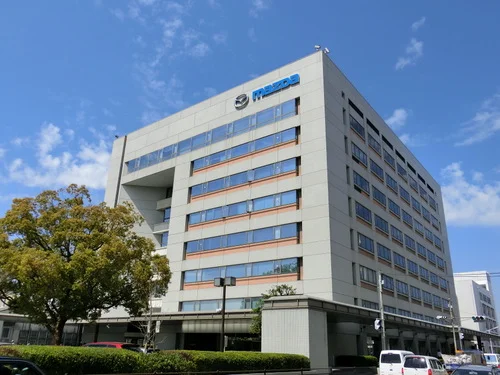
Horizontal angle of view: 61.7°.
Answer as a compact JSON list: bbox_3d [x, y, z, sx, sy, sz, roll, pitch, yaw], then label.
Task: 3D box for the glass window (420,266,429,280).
[{"bbox_3d":[28.789,14.200,68.916,0.150,1.690,4.980,-14,-26,35],"label":"glass window"}]

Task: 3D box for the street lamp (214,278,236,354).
[{"bbox_3d":[-1.372,7.142,21.382,1.120,5.000,0.400,-14,-26,35],"label":"street lamp"}]

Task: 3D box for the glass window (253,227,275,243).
[{"bbox_3d":[1.525,5.270,46.224,2.738,1.383,0.200,-14,-26,35],"label":"glass window"}]

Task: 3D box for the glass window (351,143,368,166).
[{"bbox_3d":[13.886,-4.108,52.864,0.200,1.756,4.750,-14,-26,35],"label":"glass window"}]

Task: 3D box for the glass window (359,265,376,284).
[{"bbox_3d":[13.438,9.983,47.266,0.200,1.648,4.704,-14,-26,35],"label":"glass window"}]

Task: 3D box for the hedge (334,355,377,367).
[{"bbox_3d":[9.178,14.798,35.763,1.050,0.860,6.653,-14,-26,35],"label":"hedge"}]

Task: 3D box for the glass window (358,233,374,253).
[{"bbox_3d":[14.199,6.882,51.038,0.150,1.710,4.840,-14,-26,35],"label":"glass window"}]

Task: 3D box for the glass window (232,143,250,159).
[{"bbox_3d":[-1.239,-4.488,52.546,2.774,1.409,0.200,-14,-26,35],"label":"glass window"}]

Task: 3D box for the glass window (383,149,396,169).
[{"bbox_3d":[20.057,-3.969,59.989,0.170,1.620,4.420,-14,-26,35],"label":"glass window"}]

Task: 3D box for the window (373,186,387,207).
[{"bbox_3d":[18.250,1.456,58.611,0.150,1.680,4.700,-14,-26,35],"label":"window"}]

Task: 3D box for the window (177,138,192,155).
[{"bbox_3d":[-9.325,-5.904,59.781,2.836,2.098,0.180,-14,-26,35],"label":"window"}]

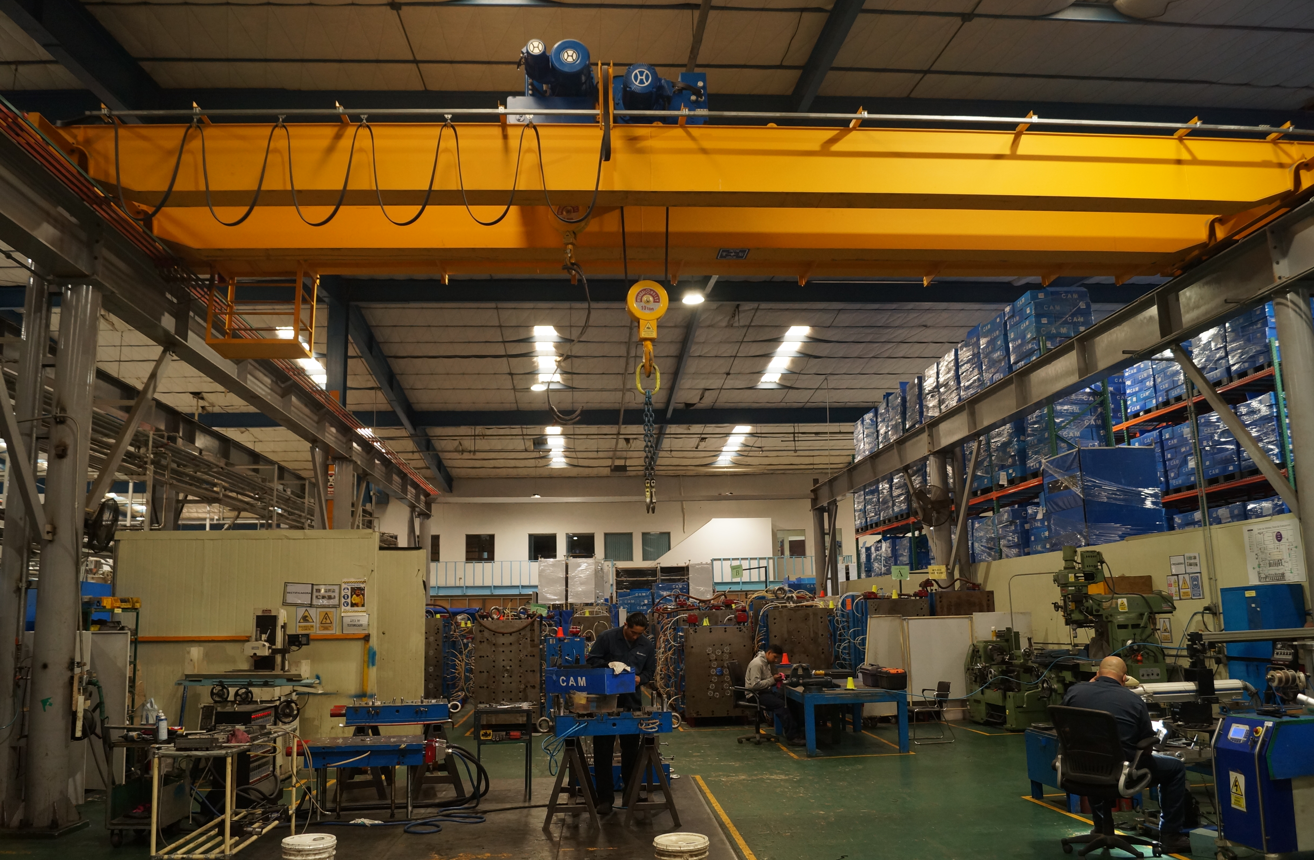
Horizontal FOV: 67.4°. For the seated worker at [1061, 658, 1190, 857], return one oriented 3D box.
[{"bbox_3d":[3.250,2.231,6.904,0.780,1.240,0.580,6,-12,-37],"label":"seated worker"}]

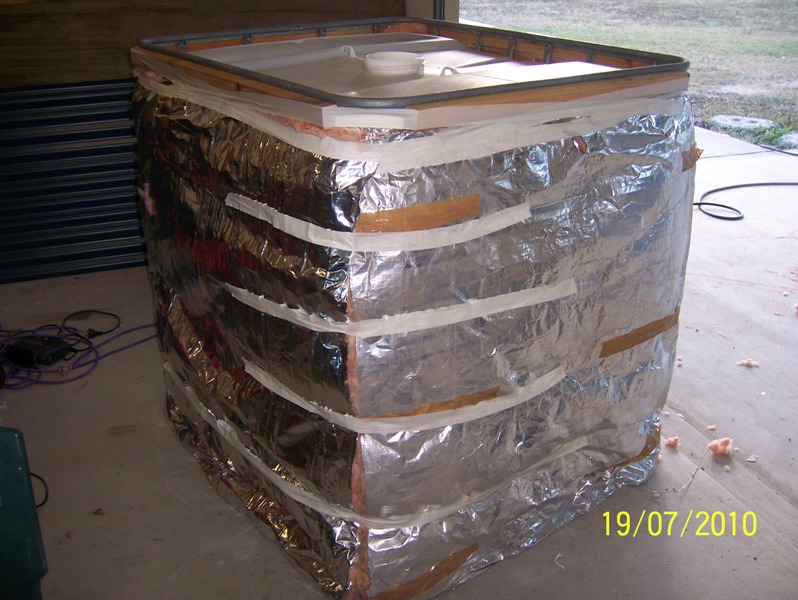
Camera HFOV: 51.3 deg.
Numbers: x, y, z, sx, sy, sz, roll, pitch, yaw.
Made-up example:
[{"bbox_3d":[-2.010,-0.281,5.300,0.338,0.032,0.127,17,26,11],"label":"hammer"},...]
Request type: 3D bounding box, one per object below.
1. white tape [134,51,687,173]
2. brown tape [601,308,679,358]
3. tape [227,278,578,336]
[{"bbox_3d":[-0.010,-0.593,2.212,1.070,0.115,1.273,-16,29,-31],"label":"white tape"},{"bbox_3d":[0.632,0.072,2.136,0.345,0.052,0.035,-20,31,-37],"label":"brown tape"},{"bbox_3d":[-0.029,0.022,1.799,0.810,0.085,0.300,3,24,7],"label":"tape"}]

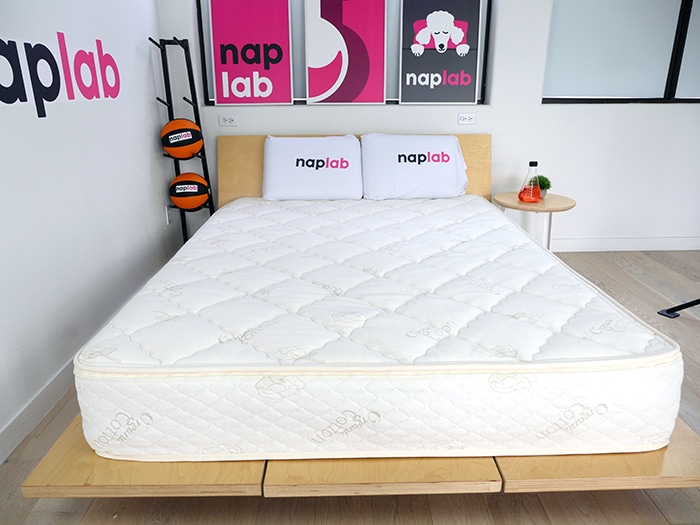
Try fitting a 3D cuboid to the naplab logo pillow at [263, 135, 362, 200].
[{"bbox_3d":[-0.230,-0.585,2.975,0.605,0.385,0.150,0,0,-1],"label":"naplab logo pillow"}]

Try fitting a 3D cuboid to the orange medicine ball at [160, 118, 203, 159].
[{"bbox_3d":[-0.959,-0.704,2.762,0.234,0.234,0.234,-6,20,-18],"label":"orange medicine ball"}]

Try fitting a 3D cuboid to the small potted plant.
[{"bbox_3d":[1.209,-0.480,3.040,0.135,0.150,0.135,0,19,-1],"label":"small potted plant"}]

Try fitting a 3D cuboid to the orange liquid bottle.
[{"bbox_3d":[1.108,-0.498,2.951,0.138,0.245,0.138,0,19,-1],"label":"orange liquid bottle"}]

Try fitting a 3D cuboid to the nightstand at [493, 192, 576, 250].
[{"bbox_3d":[1.136,-0.170,3.063,0.510,0.450,0.510,0,19,-1],"label":"nightstand"}]

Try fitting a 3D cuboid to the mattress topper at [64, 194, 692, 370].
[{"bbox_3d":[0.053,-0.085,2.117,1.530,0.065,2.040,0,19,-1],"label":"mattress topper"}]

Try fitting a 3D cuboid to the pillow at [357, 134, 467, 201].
[{"bbox_3d":[0.394,-0.588,2.989,0.640,0.385,0.150,0,0,-1],"label":"pillow"}]

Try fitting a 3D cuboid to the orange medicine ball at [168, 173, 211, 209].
[{"bbox_3d":[-0.945,-0.417,2.863,0.232,0.232,0.232,-6,20,-17],"label":"orange medicine ball"}]

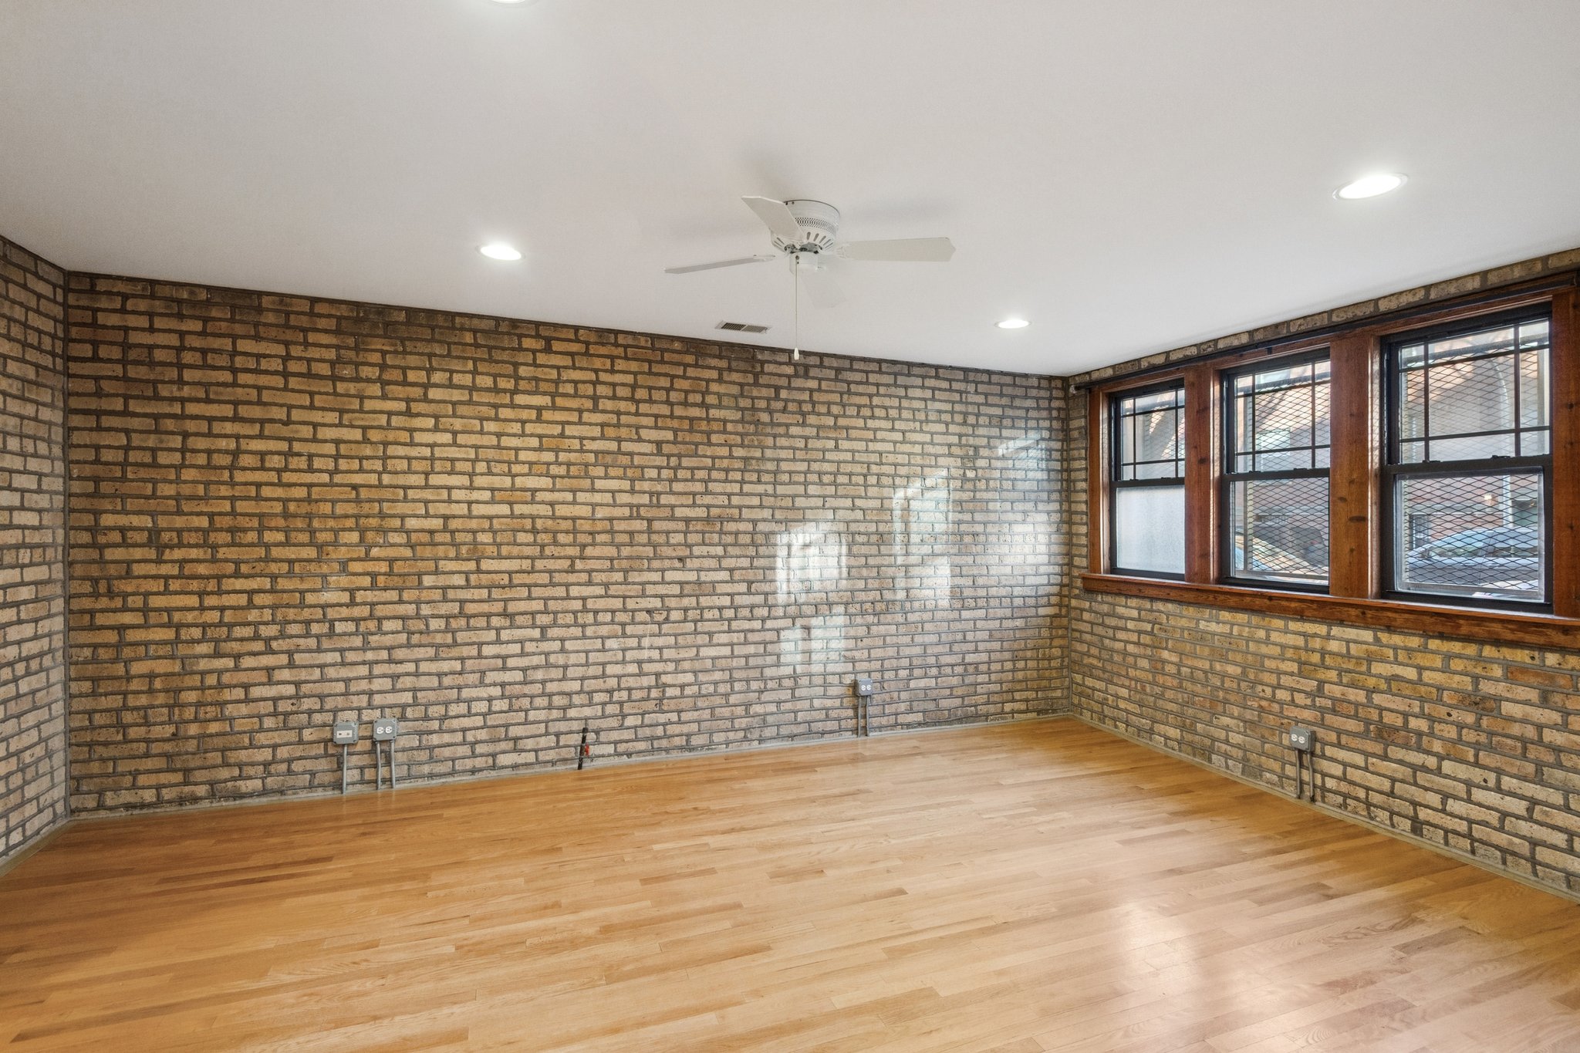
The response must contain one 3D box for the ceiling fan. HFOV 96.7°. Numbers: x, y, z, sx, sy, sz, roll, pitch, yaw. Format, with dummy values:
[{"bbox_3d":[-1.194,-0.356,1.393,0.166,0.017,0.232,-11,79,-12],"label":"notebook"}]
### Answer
[{"bbox_3d":[0.048,-0.845,2.502,1.010,0.520,1.010,1,0,14],"label":"ceiling fan"}]

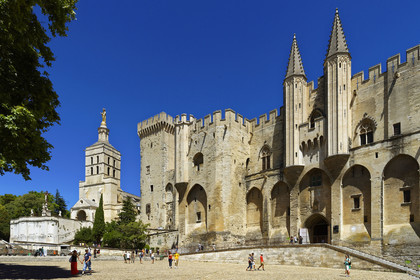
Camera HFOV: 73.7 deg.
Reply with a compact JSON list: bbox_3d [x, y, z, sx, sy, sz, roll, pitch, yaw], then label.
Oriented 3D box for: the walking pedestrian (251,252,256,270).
[{"bbox_3d":[4.390,12.200,28.000,0.600,1.750,0.500,0,-6,-3],"label":"walking pedestrian"}]

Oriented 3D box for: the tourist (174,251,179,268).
[{"bbox_3d":[-3.300,11.990,28.000,0.550,1.700,0.400,1,-12,-6],"label":"tourist"}]

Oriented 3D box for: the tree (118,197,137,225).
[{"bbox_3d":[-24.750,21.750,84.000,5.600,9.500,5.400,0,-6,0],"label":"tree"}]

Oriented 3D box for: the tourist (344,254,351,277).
[{"bbox_3d":[11.319,10.366,23.000,0.500,1.700,0.550,9,-15,-35],"label":"tourist"}]

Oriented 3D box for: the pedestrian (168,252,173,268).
[{"bbox_3d":[-3.920,12.020,28.000,0.500,1.660,0.400,1,-12,-6],"label":"pedestrian"}]

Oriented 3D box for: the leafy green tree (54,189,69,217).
[{"bbox_3d":[-50.384,21.545,95.000,4.800,10.500,4.800,0,-12,0],"label":"leafy green tree"}]

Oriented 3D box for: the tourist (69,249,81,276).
[{"bbox_3d":[-8.904,8.063,18.400,0.650,1.670,0.500,-3,-7,27],"label":"tourist"}]

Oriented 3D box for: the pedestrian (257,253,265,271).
[{"bbox_3d":[5.076,12.065,27.600,0.650,1.730,0.500,0,-6,-3],"label":"pedestrian"}]

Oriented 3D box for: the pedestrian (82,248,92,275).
[{"bbox_3d":[-8.006,7.967,18.300,0.600,1.750,0.550,-5,-8,38],"label":"pedestrian"}]

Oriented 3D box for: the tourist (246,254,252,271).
[{"bbox_3d":[3.970,12.250,28.000,0.650,1.660,0.500,0,-12,0],"label":"tourist"}]

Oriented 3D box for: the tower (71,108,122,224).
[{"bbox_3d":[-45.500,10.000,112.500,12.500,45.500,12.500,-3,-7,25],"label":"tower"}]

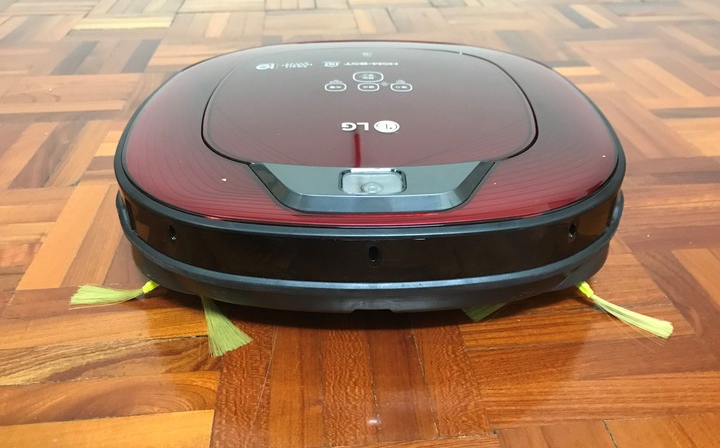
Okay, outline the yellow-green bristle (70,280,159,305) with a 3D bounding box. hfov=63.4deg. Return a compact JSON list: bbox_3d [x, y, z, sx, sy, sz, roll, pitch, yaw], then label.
[{"bbox_3d":[-0.156,0.040,0.379,0.058,0.011,0.019,-4,34,-5],"label":"yellow-green bristle"}]

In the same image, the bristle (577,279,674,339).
[{"bbox_3d":[0.162,0.051,0.361,0.059,0.011,0.017,20,39,27],"label":"bristle"}]

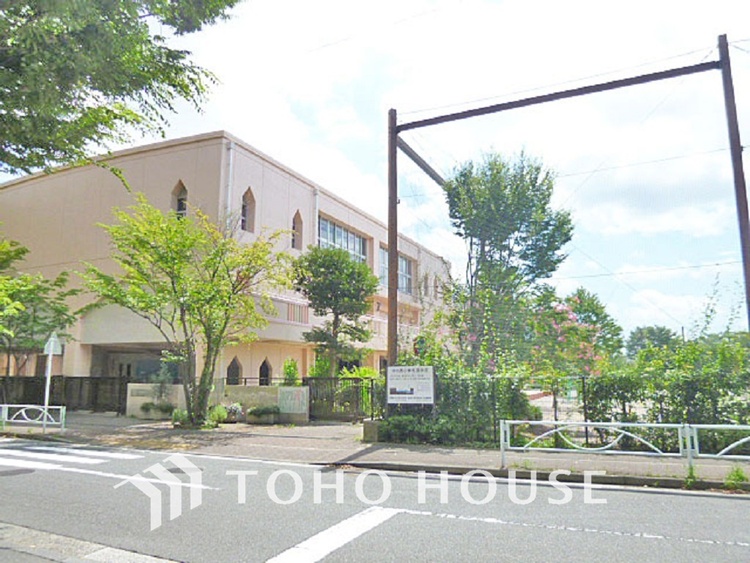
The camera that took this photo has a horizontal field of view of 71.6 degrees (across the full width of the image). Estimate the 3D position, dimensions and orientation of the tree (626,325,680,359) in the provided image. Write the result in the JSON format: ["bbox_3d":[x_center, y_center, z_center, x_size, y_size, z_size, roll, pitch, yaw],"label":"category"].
[{"bbox_3d":[40.725,9.752,75.526,8.000,7.010,7.600,-5,-10,28],"label":"tree"}]

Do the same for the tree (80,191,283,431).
[{"bbox_3d":[-6.485,0.903,17.896,7.000,7.940,6.300,3,-9,-20],"label":"tree"}]

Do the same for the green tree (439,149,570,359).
[{"bbox_3d":[3.849,0.138,15.113,3.700,8.170,3.600,-2,-9,14],"label":"green tree"}]

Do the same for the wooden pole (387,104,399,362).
[{"bbox_3d":[0.437,-0.378,13.664,0.180,8.850,0.180,-4,-10,26],"label":"wooden pole"}]

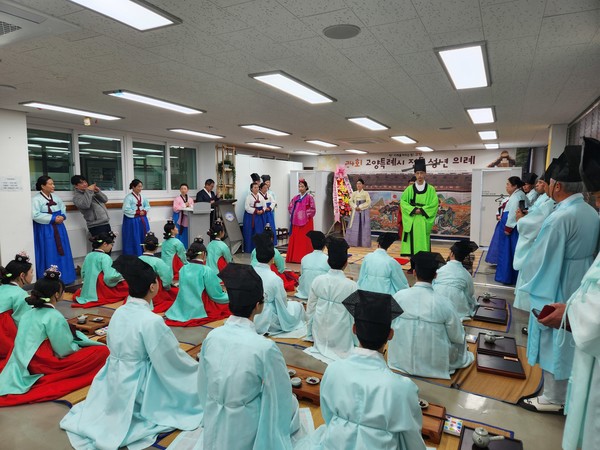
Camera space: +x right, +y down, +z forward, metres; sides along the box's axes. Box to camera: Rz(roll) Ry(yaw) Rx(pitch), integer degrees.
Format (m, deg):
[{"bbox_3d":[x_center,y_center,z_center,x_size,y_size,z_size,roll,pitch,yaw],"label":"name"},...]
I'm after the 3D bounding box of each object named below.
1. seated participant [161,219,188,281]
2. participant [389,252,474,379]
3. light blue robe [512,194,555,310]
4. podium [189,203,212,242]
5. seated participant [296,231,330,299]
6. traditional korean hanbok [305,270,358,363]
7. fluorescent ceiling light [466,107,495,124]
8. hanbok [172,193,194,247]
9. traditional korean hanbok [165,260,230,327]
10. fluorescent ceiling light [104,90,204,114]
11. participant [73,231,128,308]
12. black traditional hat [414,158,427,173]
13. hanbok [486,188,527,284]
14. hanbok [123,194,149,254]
[{"bbox_3d":[-2.001,0.363,6.402,0.600,0.930,0.720,5,7,36],"label":"seated participant"},{"bbox_3d":[1.169,0.698,3.481,0.700,0.940,0.740,3,7,24],"label":"participant"},{"bbox_3d":[2.440,0.267,4.027,0.560,1.180,0.520,-4,7,-38],"label":"light blue robe"},{"bbox_3d":[-1.967,0.122,7.691,0.540,1.140,0.450,-4,7,-37],"label":"podium"},{"bbox_3d":[0.220,0.498,5.290,0.580,0.840,0.620,2,6,22],"label":"seated participant"},{"bbox_3d":[0.314,0.767,3.708,0.590,0.705,0.740,3,6,27],"label":"traditional korean hanbok"},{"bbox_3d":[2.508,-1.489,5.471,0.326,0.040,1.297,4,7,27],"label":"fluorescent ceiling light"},{"bbox_3d":[-2.360,0.007,8.033,0.500,1.290,0.460,-2,7,-24],"label":"hanbok"},{"bbox_3d":[-1.030,0.695,4.390,0.700,0.620,0.720,3,6,28],"label":"traditional korean hanbok"},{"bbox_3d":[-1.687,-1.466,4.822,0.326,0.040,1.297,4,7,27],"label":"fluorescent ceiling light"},{"bbox_3d":[-2.523,0.522,5.087,0.620,0.866,0.750,3,6,27],"label":"participant"},{"bbox_3d":[2.131,-1.052,7.050,0.210,0.240,0.220,2,6,19],"label":"black traditional hat"},{"bbox_3d":[3.315,0.161,6.317,0.580,1.470,0.540,3,6,27],"label":"hanbok"},{"bbox_3d":[-2.712,0.140,6.581,0.550,1.320,0.500,-4,8,-40],"label":"hanbok"}]

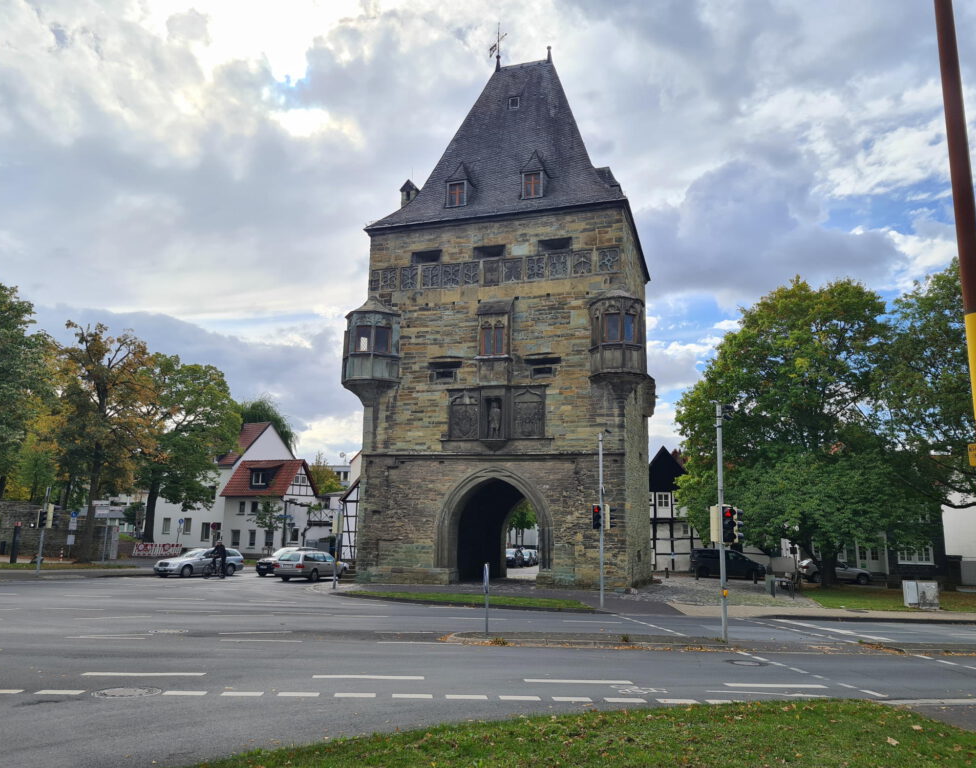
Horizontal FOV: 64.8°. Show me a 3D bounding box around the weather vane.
[{"bbox_3d":[0.595,-20.902,47.743,0.350,3.373,1.900,8,-13,-29],"label":"weather vane"}]

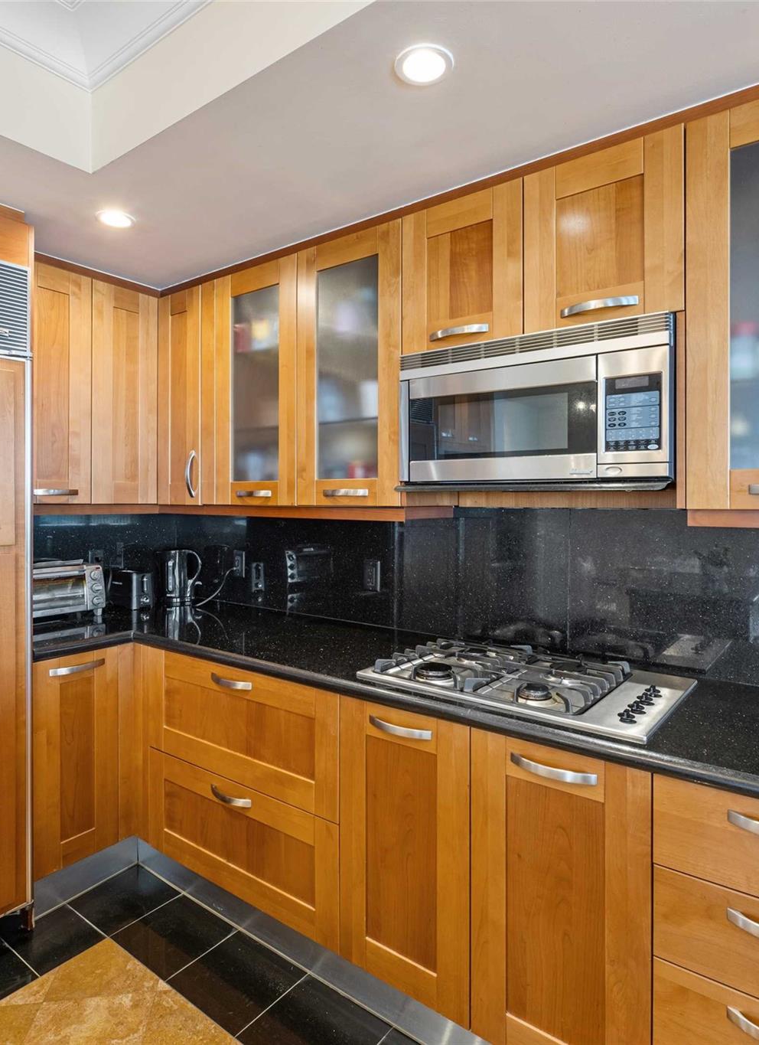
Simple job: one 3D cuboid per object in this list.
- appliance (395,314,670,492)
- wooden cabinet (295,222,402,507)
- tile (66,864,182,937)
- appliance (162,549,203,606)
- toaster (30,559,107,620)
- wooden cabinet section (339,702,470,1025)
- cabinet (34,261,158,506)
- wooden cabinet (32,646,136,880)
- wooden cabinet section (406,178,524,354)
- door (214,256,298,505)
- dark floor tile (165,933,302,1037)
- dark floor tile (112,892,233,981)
[{"bbox_3d":[0.480,-0.296,1.790,0.759,0.414,0.377,1,1,37],"label":"appliance"},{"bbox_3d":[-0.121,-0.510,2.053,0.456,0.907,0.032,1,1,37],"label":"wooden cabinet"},{"bbox_3d":[-0.903,1.337,2.165,0.291,0.010,0.282,1,1,37],"label":"tile"},{"bbox_3d":[-0.938,0.259,2.890,0.190,0.255,0.142,0,1,0],"label":"appliance"},{"bbox_3d":[-1.368,0.286,2.493,0.272,0.229,0.387,1,1,37],"label":"toaster"},{"bbox_3d":[0.206,0.835,1.770,0.403,0.733,0.520,2,3,37],"label":"wooden cabinet section"},{"bbox_3d":[-1.294,-0.534,2.560,0.332,0.913,0.604,1,1,37],"label":"cabinet"},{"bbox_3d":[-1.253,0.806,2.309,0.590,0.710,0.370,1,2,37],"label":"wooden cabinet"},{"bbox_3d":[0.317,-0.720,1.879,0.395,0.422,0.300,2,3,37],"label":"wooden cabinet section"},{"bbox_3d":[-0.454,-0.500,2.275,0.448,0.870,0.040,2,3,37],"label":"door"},{"bbox_3d":[-0.415,1.350,1.801,0.311,0.010,0.278,1,1,37],"label":"dark floor tile"},{"bbox_3d":[-0.666,1.337,1.980,0.302,0.012,0.280,1,2,37],"label":"dark floor tile"}]

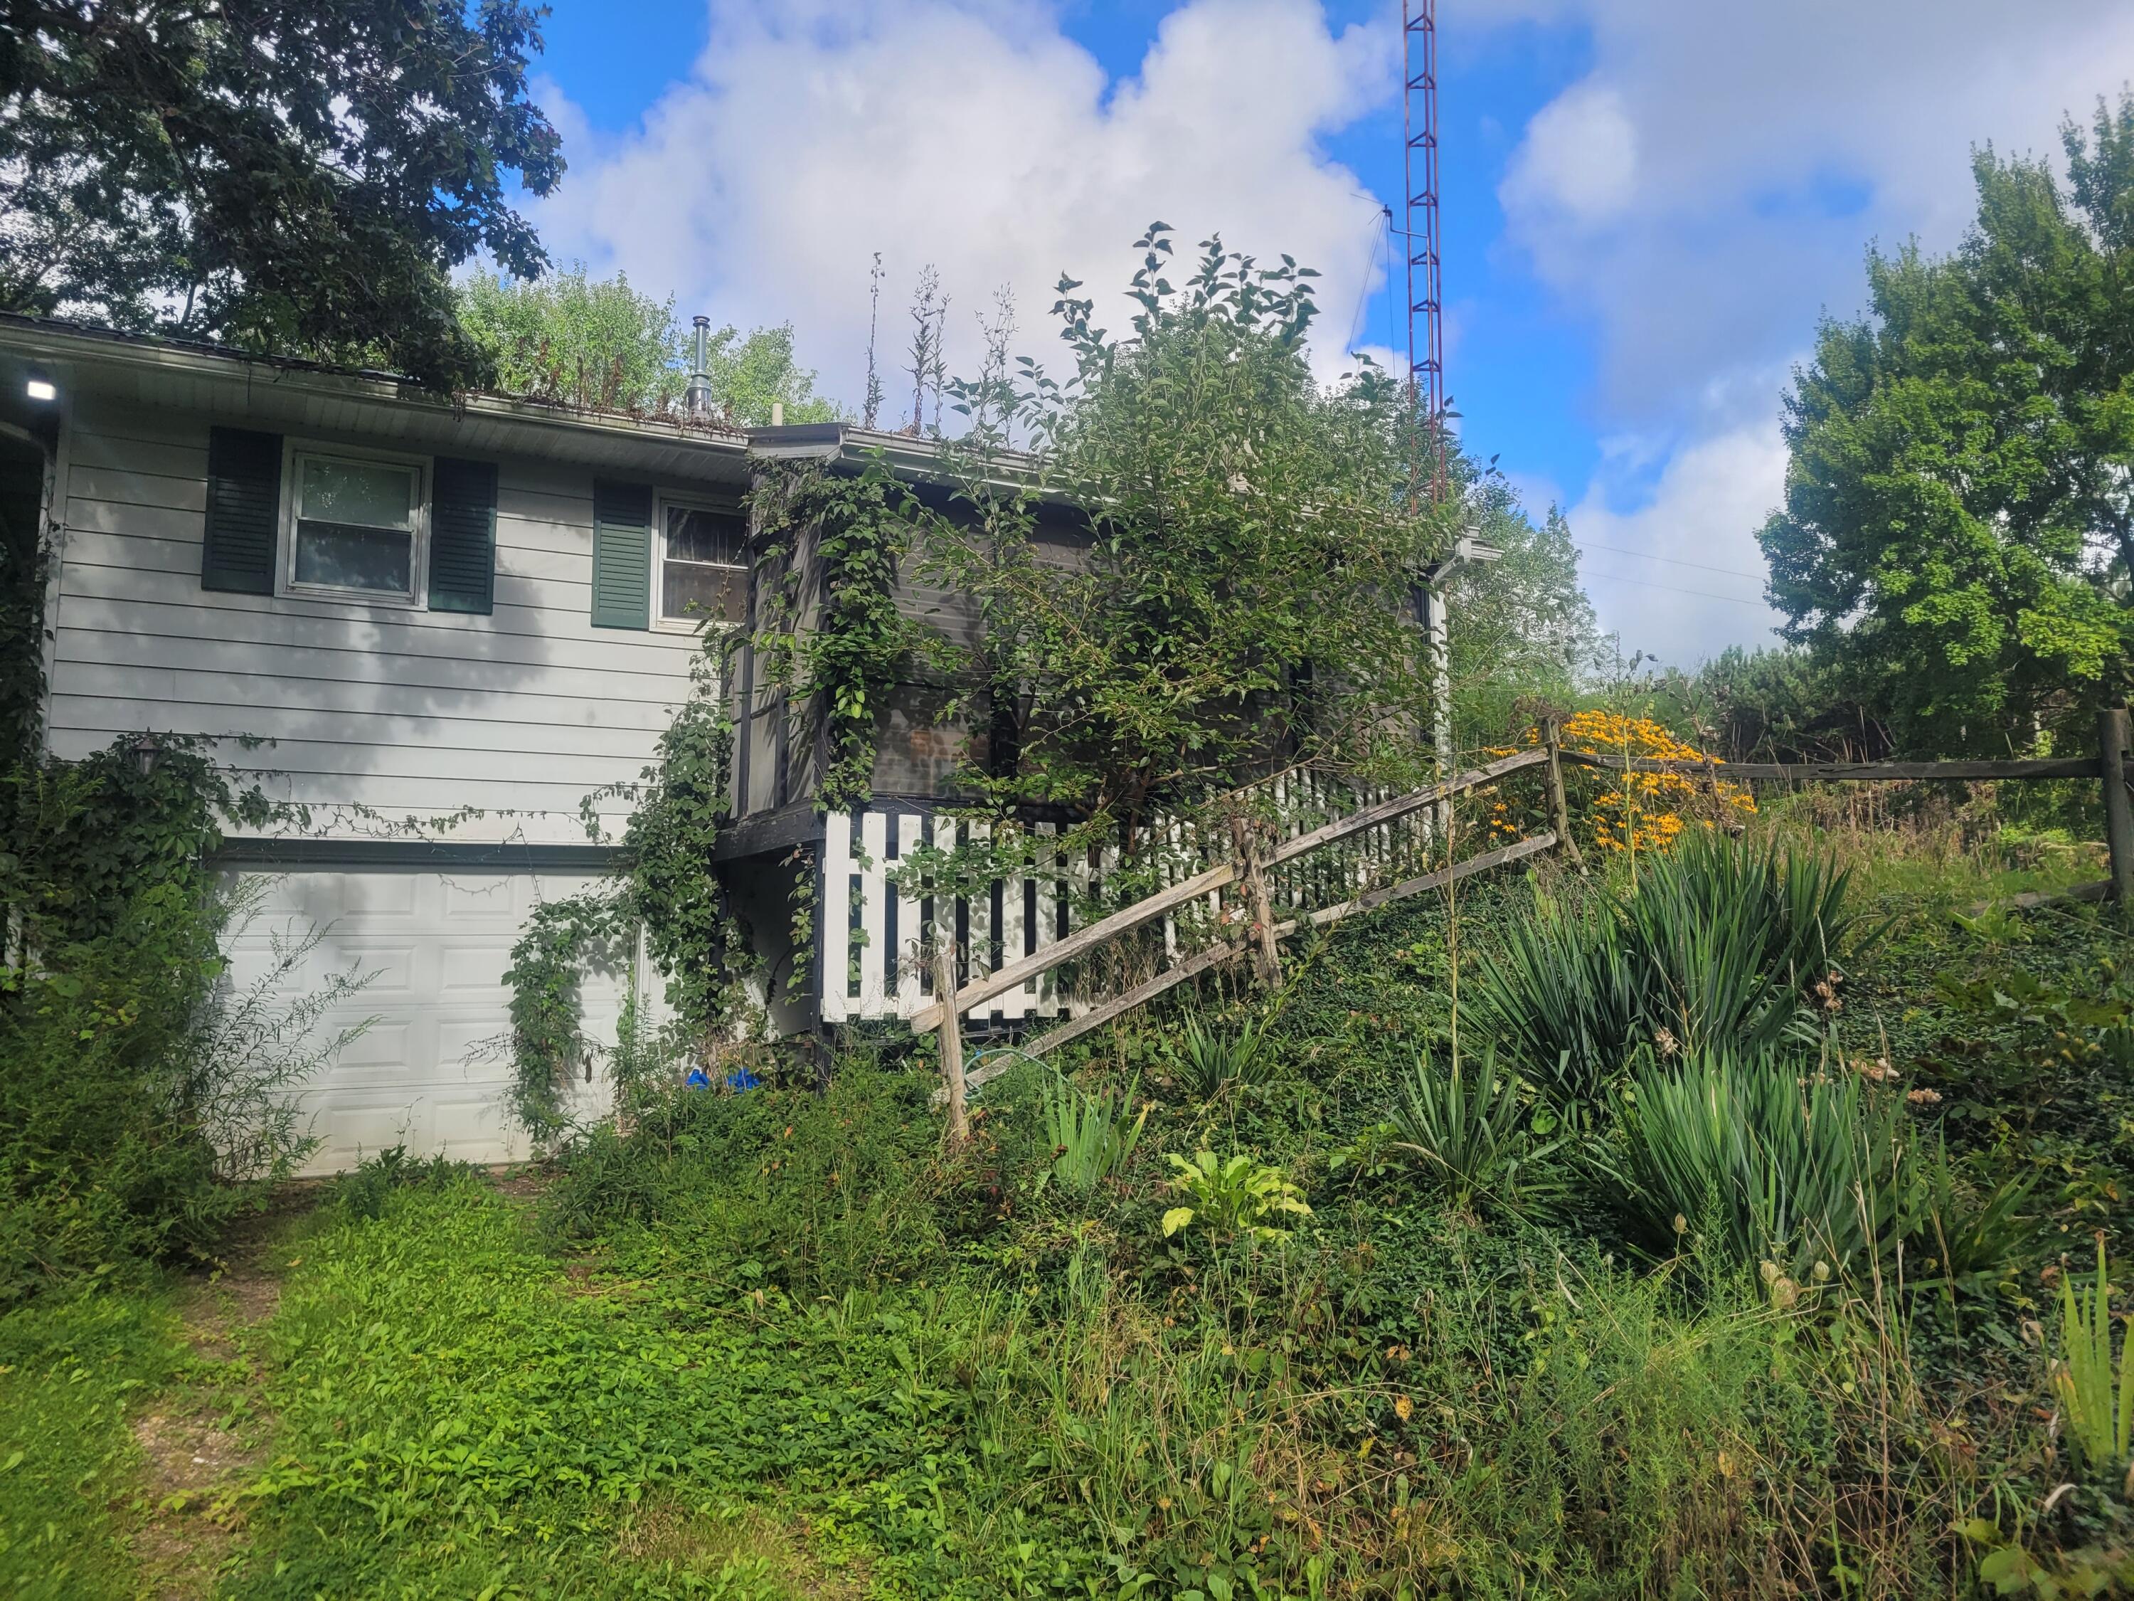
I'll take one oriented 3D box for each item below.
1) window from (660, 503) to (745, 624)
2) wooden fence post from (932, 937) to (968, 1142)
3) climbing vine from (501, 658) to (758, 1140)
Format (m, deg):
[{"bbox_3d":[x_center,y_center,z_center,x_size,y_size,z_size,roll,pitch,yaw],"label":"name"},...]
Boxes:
[{"bbox_3d":[-2.611,-1.709,11.797,0.760,0.926,0.100,3,-6,-27],"label":"window"},{"bbox_3d":[-0.635,1.327,8.845,0.115,1.062,0.115,-3,-5,-27],"label":"wooden fence post"},{"bbox_3d":[-2.996,0.630,11.116,1.680,3.316,0.450,3,-6,-27],"label":"climbing vine"}]

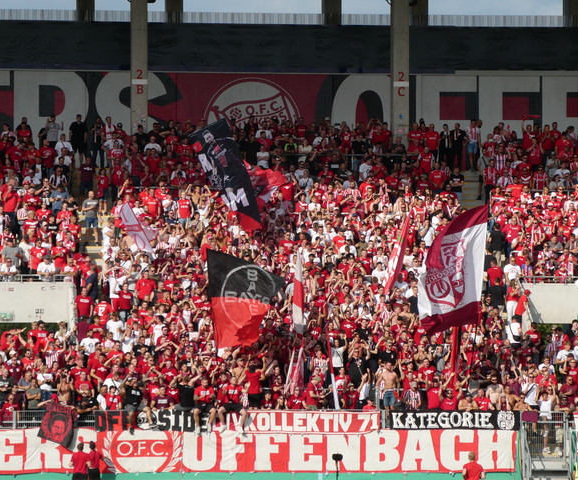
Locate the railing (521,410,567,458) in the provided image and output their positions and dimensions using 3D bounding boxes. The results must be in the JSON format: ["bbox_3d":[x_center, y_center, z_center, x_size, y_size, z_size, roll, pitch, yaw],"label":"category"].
[{"bbox_3d":[7.082,5.405,82.000,1.270,1.360,0.080,0,-2,-5],"label":"railing"}]

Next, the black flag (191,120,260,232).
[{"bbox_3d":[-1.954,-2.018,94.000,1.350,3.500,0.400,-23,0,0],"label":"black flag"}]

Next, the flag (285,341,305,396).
[{"bbox_3d":[0.182,3.597,82.800,0.580,1.580,0.300,0,-2,-5],"label":"flag"}]

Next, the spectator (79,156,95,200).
[{"bbox_3d":[-6.774,-1.926,99.600,0.570,1.760,0.380,0,-2,-7],"label":"spectator"}]

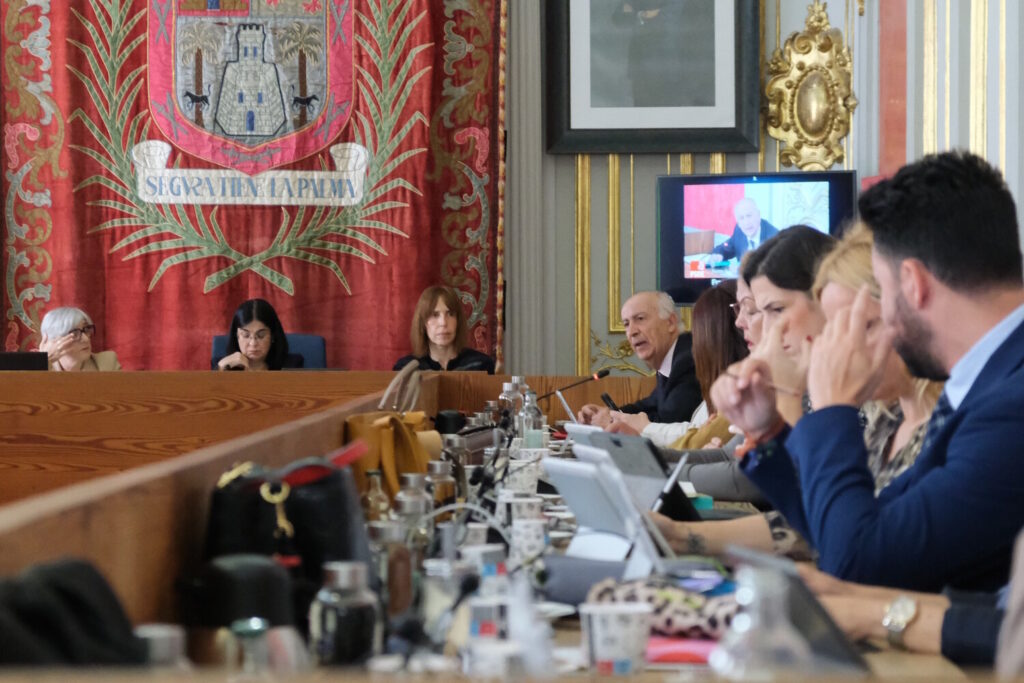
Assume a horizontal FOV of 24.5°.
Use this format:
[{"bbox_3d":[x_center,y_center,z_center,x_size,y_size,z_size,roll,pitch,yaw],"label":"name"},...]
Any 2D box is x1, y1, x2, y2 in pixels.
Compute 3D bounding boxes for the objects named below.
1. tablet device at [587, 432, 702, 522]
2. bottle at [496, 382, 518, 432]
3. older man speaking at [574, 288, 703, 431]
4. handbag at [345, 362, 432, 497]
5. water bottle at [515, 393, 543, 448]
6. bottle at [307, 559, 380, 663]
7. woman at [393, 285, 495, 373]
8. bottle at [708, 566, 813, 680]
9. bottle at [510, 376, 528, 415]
[{"bbox_3d":[0.282,0.283,4.985,0.015,0.210,0.290,-36,14,-20],"label":"tablet device"},{"bbox_3d":[-0.011,0.244,6.650,0.060,0.252,0.060,0,0,0],"label":"bottle"},{"bbox_3d":[0.500,0.475,7.400,0.680,1.280,0.520,0,0,-32],"label":"older man speaking"},{"bbox_3d":[-0.193,0.202,3.750,0.140,0.335,0.280,0,0,-1],"label":"handbag"},{"bbox_3d":[0.054,0.256,6.600,0.067,0.229,0.067,0,0,0],"label":"water bottle"},{"bbox_3d":[-0.153,0.287,2.170,0.066,0.166,0.066,0,0,0],"label":"bottle"},{"bbox_3d":[-0.261,0.450,9.000,0.470,1.310,0.700,0,0,-3],"label":"woman"},{"bbox_3d":[0.148,0.252,1.380,0.070,0.236,0.070,0,0,0],"label":"bottle"},{"bbox_3d":[0.022,0.238,7.000,0.063,0.265,0.063,0,0,0],"label":"bottle"}]

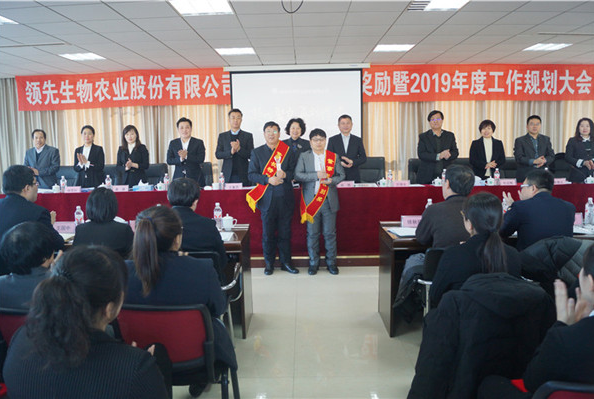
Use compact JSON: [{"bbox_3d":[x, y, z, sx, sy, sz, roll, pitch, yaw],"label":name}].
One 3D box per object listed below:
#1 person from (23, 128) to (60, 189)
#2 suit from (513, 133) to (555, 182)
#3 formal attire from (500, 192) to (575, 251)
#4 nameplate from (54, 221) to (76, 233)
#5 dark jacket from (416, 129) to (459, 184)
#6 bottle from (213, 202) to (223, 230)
[{"bbox_3d":[-3.586,-0.160,6.424,0.490,1.648,0.380,-2,8,-7],"label":"person"},{"bbox_3d":[3.310,-0.537,6.301,0.510,0.740,0.340,1,8,15],"label":"suit"},{"bbox_3d":[1.593,0.274,3.016,0.520,0.660,0.520,-3,7,-18],"label":"formal attire"},{"bbox_3d":[-1.994,0.225,3.861,0.200,0.100,0.060,-1,7,0],"label":"nameplate"},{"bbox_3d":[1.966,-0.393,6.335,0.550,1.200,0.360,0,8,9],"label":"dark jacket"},{"bbox_3d":[-0.674,0.141,3.861,0.066,0.228,0.066,-1,8,1],"label":"bottle"}]

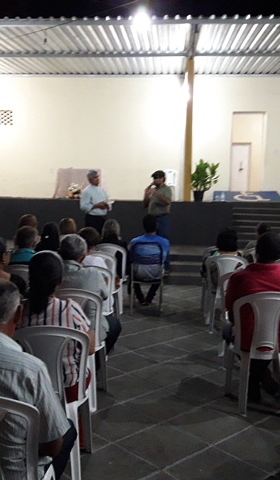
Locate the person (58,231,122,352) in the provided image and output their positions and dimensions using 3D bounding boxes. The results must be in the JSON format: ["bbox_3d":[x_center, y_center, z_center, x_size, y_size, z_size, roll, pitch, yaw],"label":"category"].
[{"bbox_3d":[-0.439,0.562,4.104,0.520,1.251,0.780,2,6,9],"label":"person"}]

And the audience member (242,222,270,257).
[{"bbox_3d":[1.528,0.347,6.943,0.480,1.184,0.740,1,6,-2],"label":"audience member"}]

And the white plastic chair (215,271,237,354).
[{"bbox_3d":[0.883,0.684,4.820,0.460,0.890,0.520,1,5,2],"label":"white plastic chair"}]

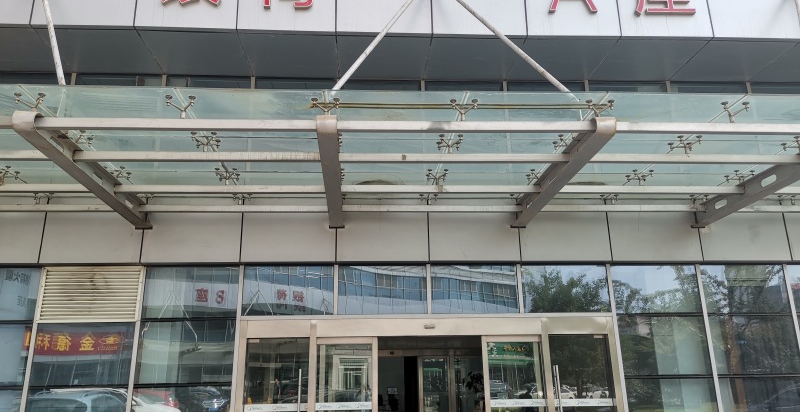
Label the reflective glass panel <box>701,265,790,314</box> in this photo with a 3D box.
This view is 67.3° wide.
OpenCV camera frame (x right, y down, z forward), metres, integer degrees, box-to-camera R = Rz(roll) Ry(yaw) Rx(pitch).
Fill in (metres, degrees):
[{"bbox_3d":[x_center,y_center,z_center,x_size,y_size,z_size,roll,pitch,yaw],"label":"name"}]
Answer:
[{"bbox_3d":[5.405,1.303,9.358,1.359,0.765,0.060,0,-17,-4],"label":"reflective glass panel"}]

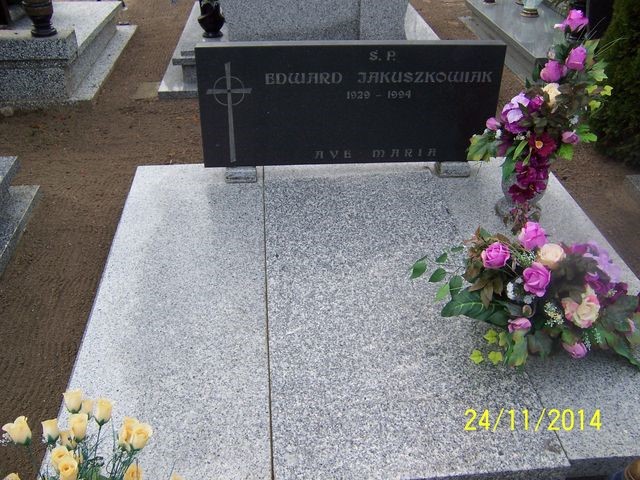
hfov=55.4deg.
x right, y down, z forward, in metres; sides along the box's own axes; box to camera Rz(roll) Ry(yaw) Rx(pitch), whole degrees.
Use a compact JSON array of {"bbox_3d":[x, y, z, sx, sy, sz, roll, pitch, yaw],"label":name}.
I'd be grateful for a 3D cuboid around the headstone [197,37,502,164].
[{"bbox_3d":[0.118,-0.507,2.307,1.120,0.442,0.075,-2,28,-5],"label":"headstone"}]

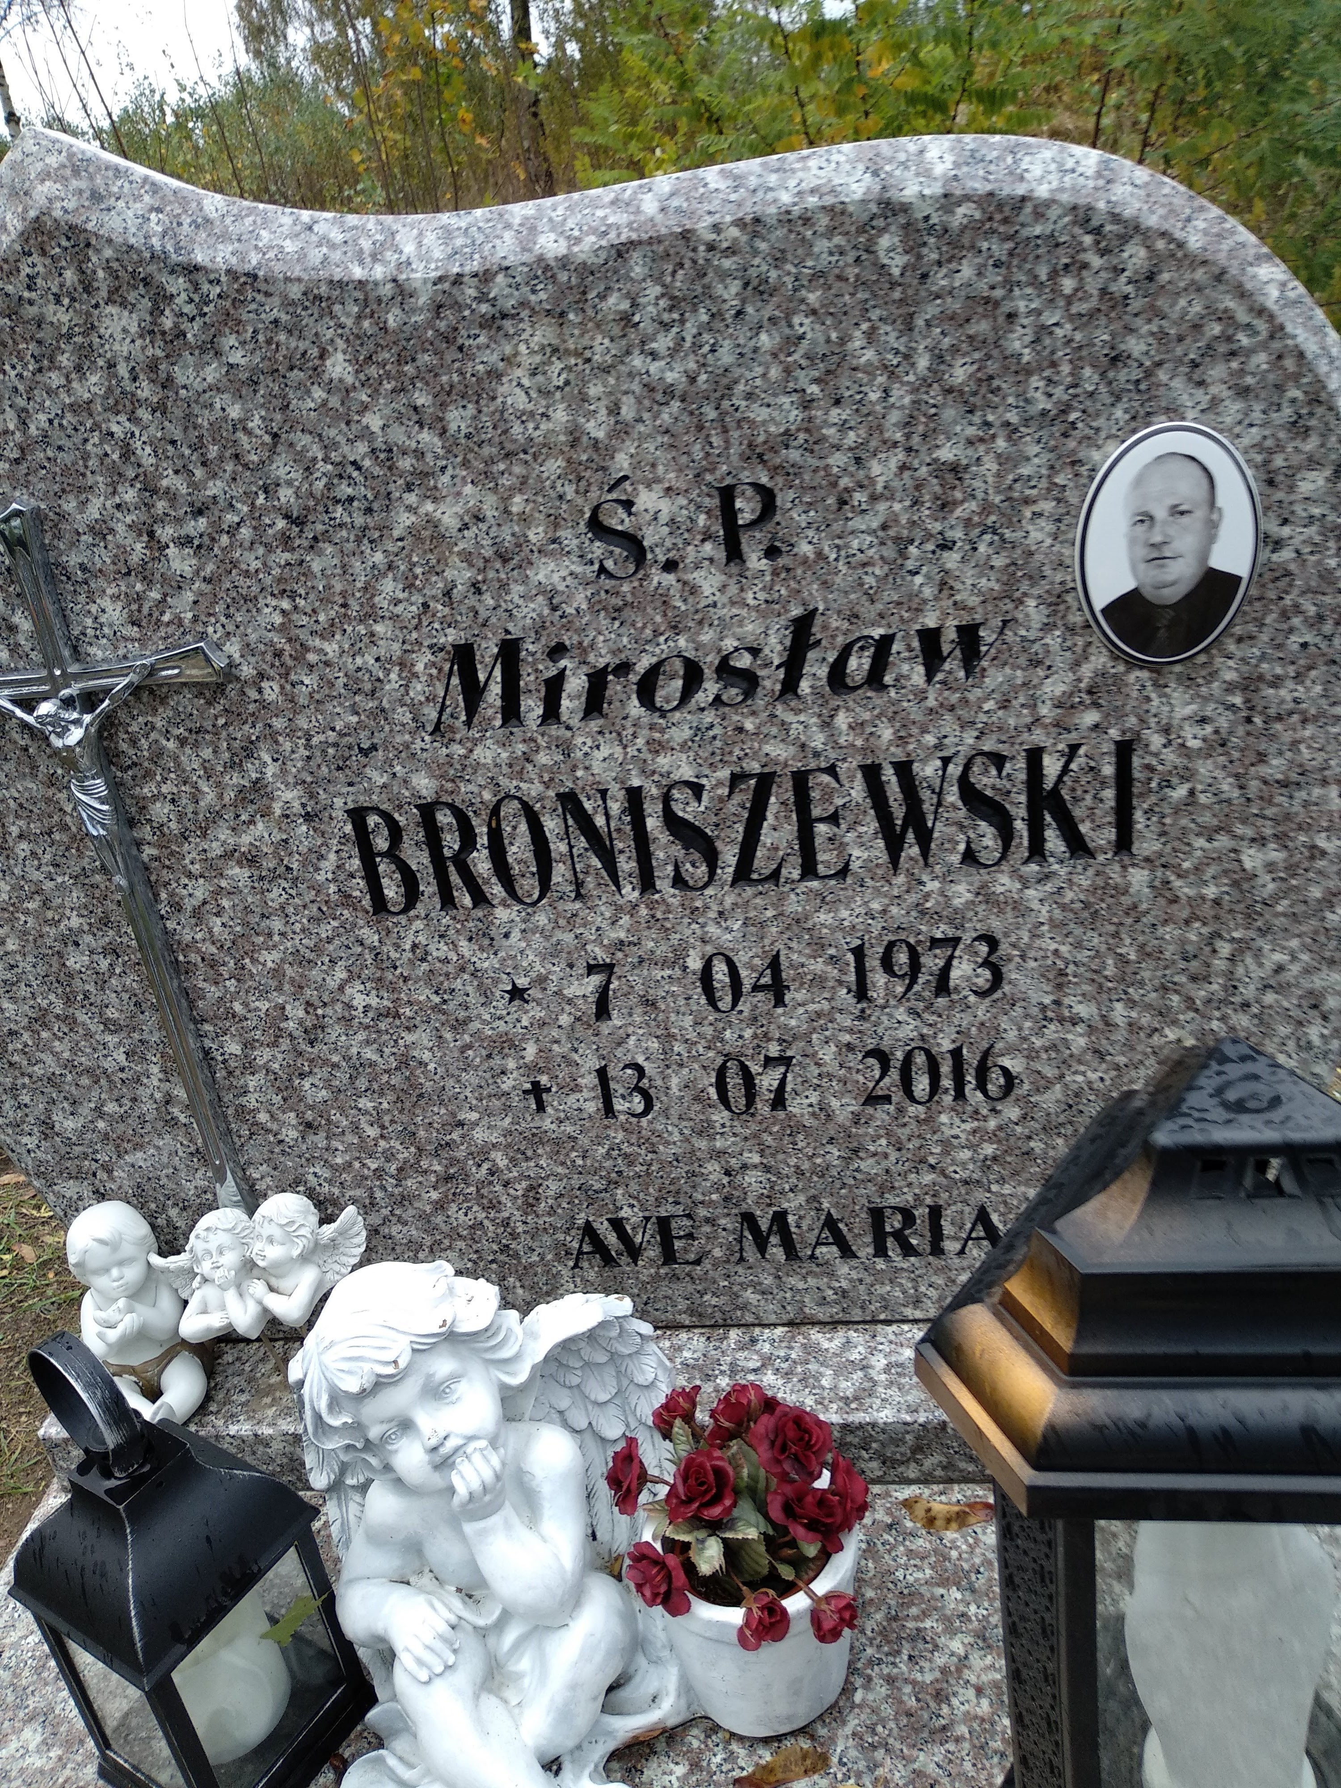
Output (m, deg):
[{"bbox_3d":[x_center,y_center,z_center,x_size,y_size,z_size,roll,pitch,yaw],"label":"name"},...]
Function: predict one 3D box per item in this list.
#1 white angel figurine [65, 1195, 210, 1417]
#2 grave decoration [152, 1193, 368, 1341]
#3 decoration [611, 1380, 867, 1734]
[{"bbox_3d":[-0.351,0.270,0.882,0.085,0.156,0.081,-16,25,-16],"label":"white angel figurine"},{"bbox_3d":[-0.257,0.234,0.844,0.137,0.094,0.046,-11,13,-5],"label":"grave decoration"},{"bbox_3d":[0.039,0.341,0.701,0.137,0.173,0.134,-5,25,10],"label":"decoration"}]

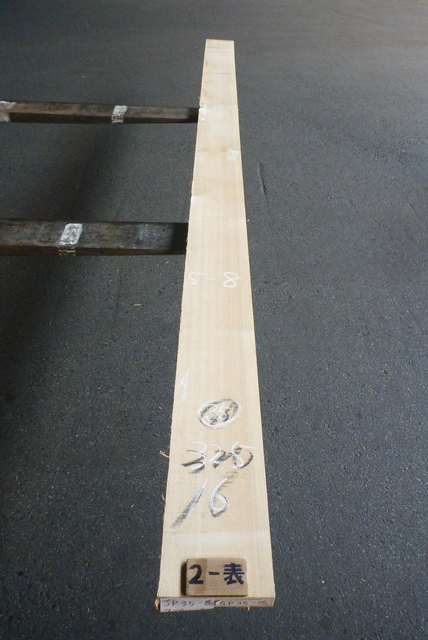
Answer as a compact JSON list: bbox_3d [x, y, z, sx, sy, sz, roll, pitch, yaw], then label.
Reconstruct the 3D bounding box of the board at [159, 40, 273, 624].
[{"bbox_3d":[0.019,-0.647,1.957,0.165,0.036,3.220,0,41,1],"label":"board"}]

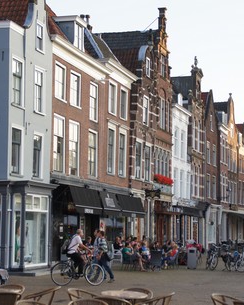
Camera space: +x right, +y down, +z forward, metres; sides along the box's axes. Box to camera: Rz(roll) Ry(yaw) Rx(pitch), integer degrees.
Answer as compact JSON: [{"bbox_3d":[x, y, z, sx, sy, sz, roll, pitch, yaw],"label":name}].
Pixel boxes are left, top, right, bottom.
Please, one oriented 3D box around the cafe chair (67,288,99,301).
[{"bbox_3d":[-0.469,2.367,13.800,0.580,0.780,0.560,-1,-5,13],"label":"cafe chair"}]

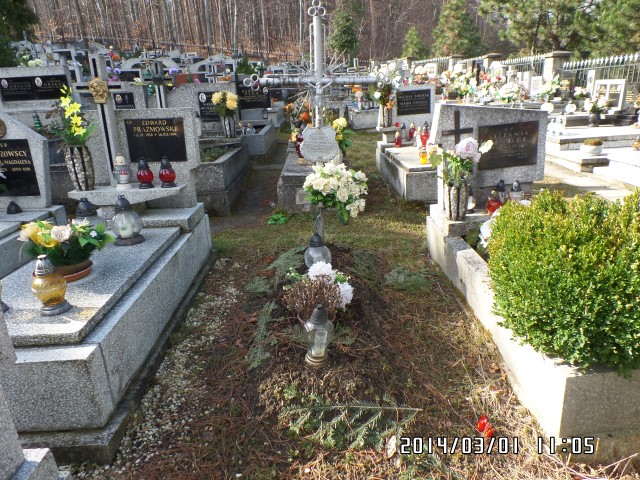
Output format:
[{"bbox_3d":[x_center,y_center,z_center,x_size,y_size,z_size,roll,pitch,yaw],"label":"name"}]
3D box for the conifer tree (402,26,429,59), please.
[{"bbox_3d":[6.783,-13.531,30.202,1.900,3.400,1.900,-1,21,0],"label":"conifer tree"}]

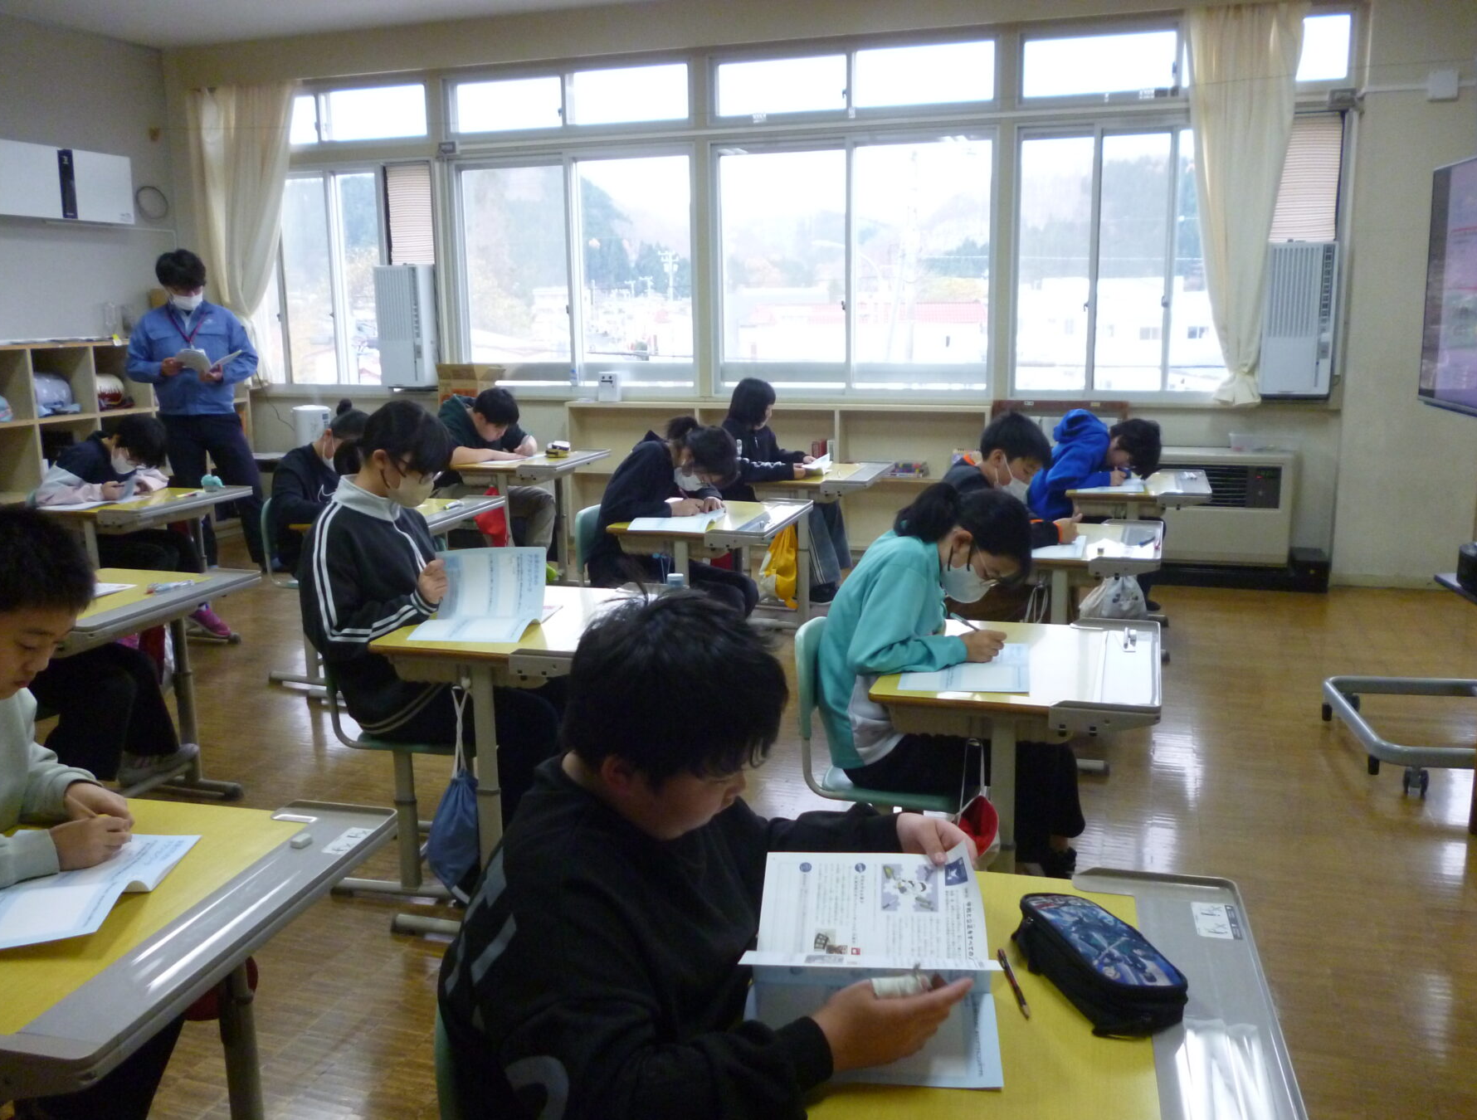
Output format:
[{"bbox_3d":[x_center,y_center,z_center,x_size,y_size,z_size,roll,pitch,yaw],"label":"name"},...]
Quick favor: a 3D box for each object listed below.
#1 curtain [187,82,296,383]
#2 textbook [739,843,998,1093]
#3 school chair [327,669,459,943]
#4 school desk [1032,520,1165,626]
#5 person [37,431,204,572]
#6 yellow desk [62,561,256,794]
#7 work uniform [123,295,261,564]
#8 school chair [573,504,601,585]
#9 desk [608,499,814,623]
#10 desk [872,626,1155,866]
[{"bbox_3d":[-3.002,-1.992,7.530,0.750,1.800,0.220,3,13,18],"label":"curtain"},{"bbox_3d":[0.145,0.409,1.274,0.265,0.115,0.260,1,12,11],"label":"textbook"},{"bbox_3d":[-0.749,0.425,2.965,0.435,0.730,0.370,3,12,18],"label":"school chair"},{"bbox_3d":[1.051,0.250,3.906,0.565,0.663,0.660,3,12,19],"label":"school desk"},{"bbox_3d":[-2.634,-0.125,5.096,0.580,0.810,0.520,2,12,16],"label":"person"},{"bbox_3d":[-1.739,0.414,3.318,0.565,0.661,0.660,3,12,17],"label":"yellow desk"},{"bbox_3d":[-2.898,-0.698,6.650,0.660,1.440,0.400,-6,13,-23],"label":"work uniform"},{"bbox_3d":[-0.368,0.141,4.447,0.430,0.710,0.380,3,12,17],"label":"school chair"},{"bbox_3d":[-0.071,0.181,4.191,0.530,0.680,0.645,2,12,17],"label":"desk"},{"bbox_3d":[0.623,0.514,2.689,0.565,0.635,0.660,3,12,18],"label":"desk"}]

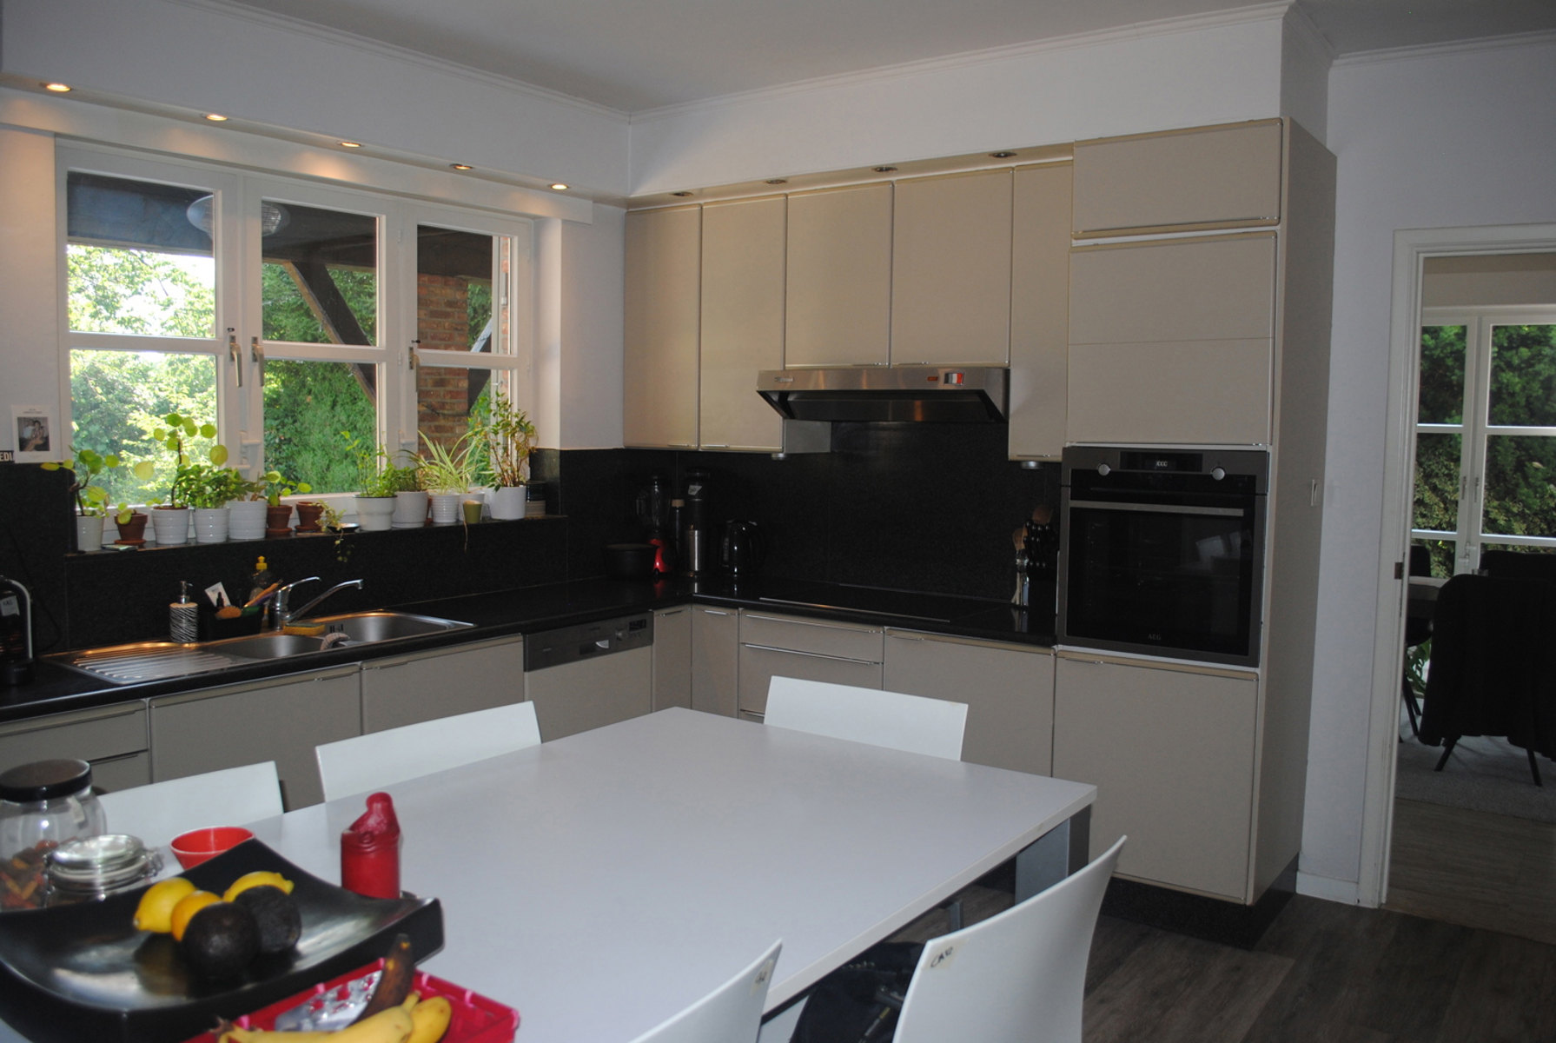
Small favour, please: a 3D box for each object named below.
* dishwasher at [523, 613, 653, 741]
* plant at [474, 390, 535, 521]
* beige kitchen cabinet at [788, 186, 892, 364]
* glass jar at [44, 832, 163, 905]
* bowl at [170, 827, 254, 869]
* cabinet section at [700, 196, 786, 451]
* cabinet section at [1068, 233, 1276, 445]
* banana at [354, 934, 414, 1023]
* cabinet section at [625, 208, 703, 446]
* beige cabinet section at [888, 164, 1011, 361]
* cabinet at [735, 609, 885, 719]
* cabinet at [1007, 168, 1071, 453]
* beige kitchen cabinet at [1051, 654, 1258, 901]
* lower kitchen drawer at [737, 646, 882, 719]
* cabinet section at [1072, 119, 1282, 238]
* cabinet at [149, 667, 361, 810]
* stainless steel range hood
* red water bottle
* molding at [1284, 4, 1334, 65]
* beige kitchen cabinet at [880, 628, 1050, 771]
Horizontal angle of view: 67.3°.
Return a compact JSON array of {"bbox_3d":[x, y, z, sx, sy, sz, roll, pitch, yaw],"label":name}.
[{"bbox_3d":[-0.871,0.646,4.176,0.580,0.644,0.606,4,6,36],"label":"dishwasher"},{"bbox_3d":[-1.050,-0.256,4.545,0.210,0.495,0.200,1,5,0],"label":"plant"},{"bbox_3d":[0.312,-0.892,4.402,0.461,0.648,0.325,4,6,36],"label":"beige kitchen cabinet"},{"bbox_3d":[-0.945,0.515,1.634,0.140,0.115,0.120,1,5,-1],"label":"glass jar"},{"bbox_3d":[-0.883,0.527,1.827,0.120,0.060,0.120,1,5,0],"label":"bowl"},{"bbox_3d":[-0.028,-0.753,4.594,0.407,0.950,0.366,4,6,36],"label":"cabinet section"},{"bbox_3d":[1.267,-0.521,3.545,0.577,0.571,0.570,4,6,36],"label":"cabinet section"},{"bbox_3d":[-0.473,0.539,1.340,0.045,0.055,0.165,2,36,20],"label":"banana"},{"bbox_3d":[-0.378,-0.787,4.911,0.408,0.960,0.325,4,6,36],"label":"cabinet section"},{"bbox_3d":[0.685,-0.865,4.132,0.462,0.648,0.325,4,6,36],"label":"beige cabinet section"},{"bbox_3d":[0.273,0.643,4.353,0.613,0.634,0.575,4,6,36],"label":"cabinet"},{"bbox_3d":[0.950,-0.689,3.952,0.196,0.965,0.325,4,6,36],"label":"cabinet"},{"bbox_3d":[1.252,0.711,3.646,0.577,0.638,0.575,4,6,36],"label":"beige kitchen cabinet"},{"bbox_3d":[0.249,0.583,4.353,0.620,0.257,0.511,4,6,36],"label":"lower kitchen drawer"},{"bbox_3d":[1.270,-0.976,3.514,0.587,0.286,0.551,4,6,36],"label":"cabinet section"},{"bbox_3d":[-1.569,0.709,3.216,0.580,0.634,0.580,4,6,36],"label":"cabinet"},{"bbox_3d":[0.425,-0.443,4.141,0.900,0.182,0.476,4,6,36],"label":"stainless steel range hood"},{"bbox_3d":[-0.607,0.485,1.739,0.083,0.165,0.083,4,6,36],"label":"red water bottle"},{"bbox_3d":[1.517,-1.370,3.289,0.048,0.050,0.590,4,6,36],"label":"molding"},{"bbox_3d":[0.767,0.678,3.996,0.607,0.634,0.575,4,6,36],"label":"beige kitchen cabinet"}]

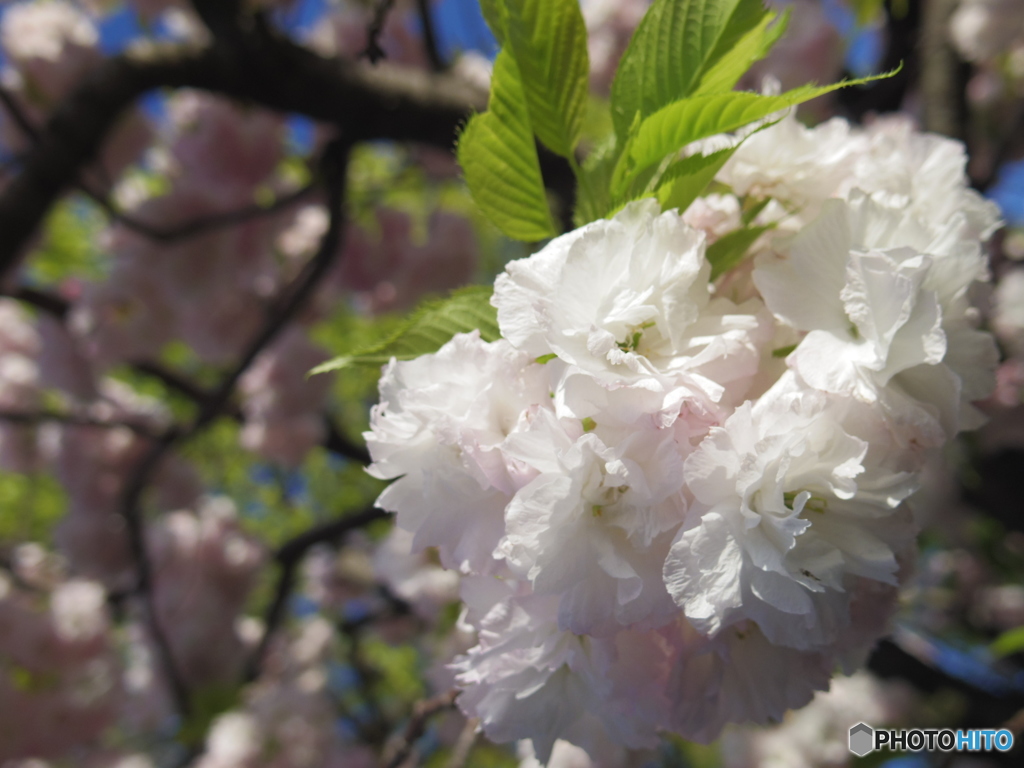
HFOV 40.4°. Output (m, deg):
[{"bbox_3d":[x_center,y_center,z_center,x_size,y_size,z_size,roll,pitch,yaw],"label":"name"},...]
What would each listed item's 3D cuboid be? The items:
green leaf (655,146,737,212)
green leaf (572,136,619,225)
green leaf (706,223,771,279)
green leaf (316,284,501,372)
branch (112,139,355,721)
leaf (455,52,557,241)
[{"bbox_3d":[0.042,-0.047,0.315,0.025,0.012,0.009,-34,0,-9],"label":"green leaf"},{"bbox_3d":[0.020,-0.048,0.330,0.011,0.022,0.009,-9,0,11],"label":"green leaf"},{"bbox_3d":[0.051,-0.030,0.315,0.020,0.010,0.008,-34,0,-9],"label":"green leaf"},{"bbox_3d":[-0.024,-0.013,0.330,0.048,0.016,0.014,-21,0,-6],"label":"green leaf"},{"bbox_3d":[-0.230,0.038,1.150,0.190,0.480,0.130,3,-3,0],"label":"branch"},{"bbox_3d":[-0.001,-0.053,0.310,0.019,0.044,0.014,-12,-3,16],"label":"leaf"}]

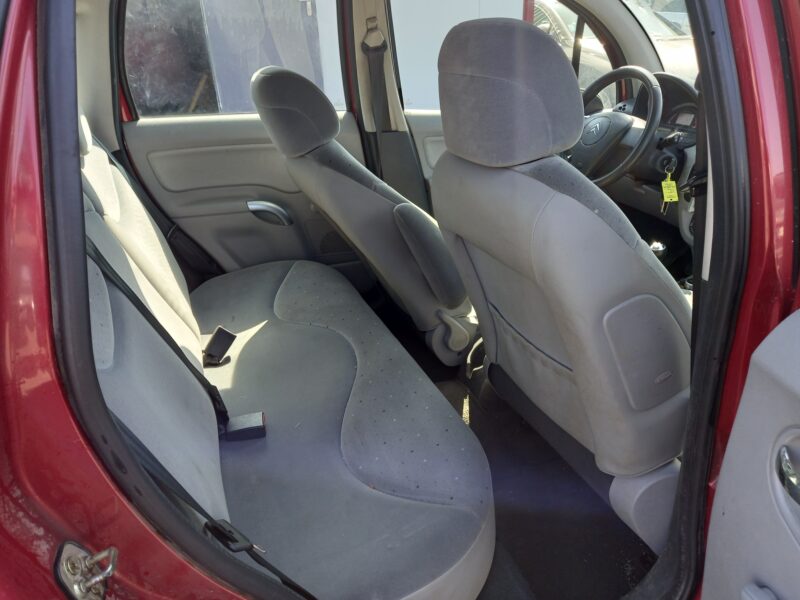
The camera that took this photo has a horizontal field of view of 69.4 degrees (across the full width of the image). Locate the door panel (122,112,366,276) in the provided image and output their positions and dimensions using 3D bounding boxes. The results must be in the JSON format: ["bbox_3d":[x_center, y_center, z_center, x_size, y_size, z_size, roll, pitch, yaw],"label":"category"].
[{"bbox_3d":[-0.471,-0.303,1.876,0.690,0.600,0.090,-10,22,-20],"label":"door panel"}]

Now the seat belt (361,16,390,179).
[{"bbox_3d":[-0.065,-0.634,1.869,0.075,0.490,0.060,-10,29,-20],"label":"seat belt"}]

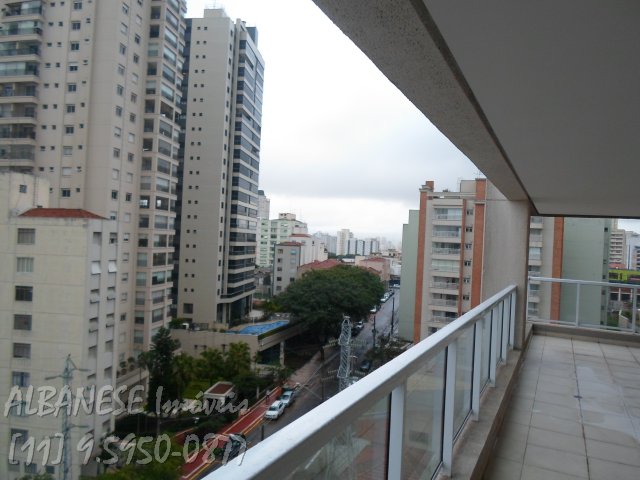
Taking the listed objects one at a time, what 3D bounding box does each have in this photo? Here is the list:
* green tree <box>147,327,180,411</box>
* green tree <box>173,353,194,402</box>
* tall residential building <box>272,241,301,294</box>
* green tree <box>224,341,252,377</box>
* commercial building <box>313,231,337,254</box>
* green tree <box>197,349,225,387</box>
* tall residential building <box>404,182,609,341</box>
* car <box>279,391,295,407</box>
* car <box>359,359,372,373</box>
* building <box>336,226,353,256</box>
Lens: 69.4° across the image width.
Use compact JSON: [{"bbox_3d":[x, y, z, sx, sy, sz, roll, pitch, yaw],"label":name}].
[{"bbox_3d":[-21.229,17.320,62.624,4.400,11.200,4.400,3,-1,15],"label":"green tree"},{"bbox_3d":[-19.268,19.552,66.114,2.900,7.000,2.900,3,-1,15],"label":"green tree"},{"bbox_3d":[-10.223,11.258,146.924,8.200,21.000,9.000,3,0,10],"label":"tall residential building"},{"bbox_3d":[-14.518,21.098,81.849,5.200,6.400,5.200,3,0,10],"label":"green tree"},{"bbox_3d":[5.768,8.122,609.975,28.000,34.000,20.000,3,0,10],"label":"commercial building"},{"bbox_3d":[-18.352,21.283,77.847,4.700,6.400,4.700,3,0,10],"label":"green tree"},{"bbox_3d":[33.562,7.544,84.144,31.000,35.000,20.000,3,0,27],"label":"tall residential building"},{"bbox_3d":[-5.072,24.557,71.764,1.700,1.470,4.100,3,0,16],"label":"car"},{"bbox_3d":[9.296,25.417,94.069,1.700,1.470,4.200,3,0,14],"label":"car"},{"bbox_3d":[29.509,6.960,564.989,16.000,38.000,16.000,3,0,10],"label":"building"}]

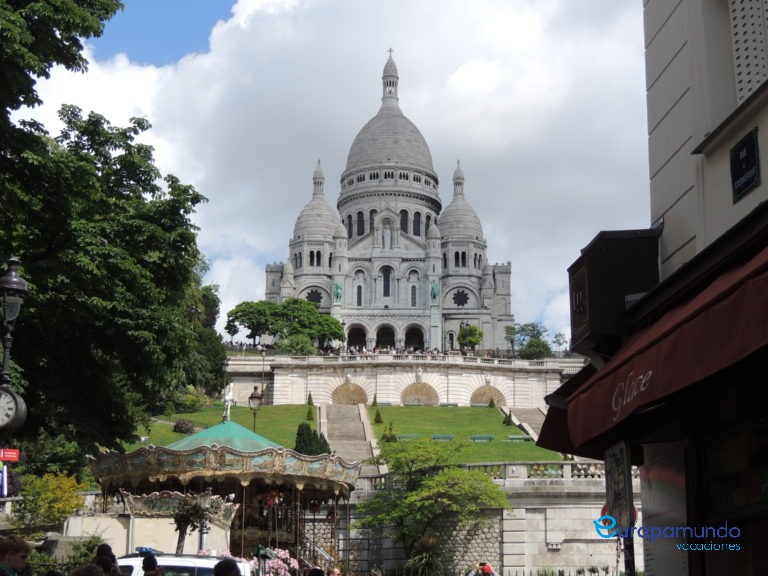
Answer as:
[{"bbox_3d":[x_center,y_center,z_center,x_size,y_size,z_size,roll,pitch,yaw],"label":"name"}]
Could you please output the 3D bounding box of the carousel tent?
[{"bbox_3d":[-6.190,7.790,52.000,10.550,6.800,10.550,0,-13,0],"label":"carousel tent"}]

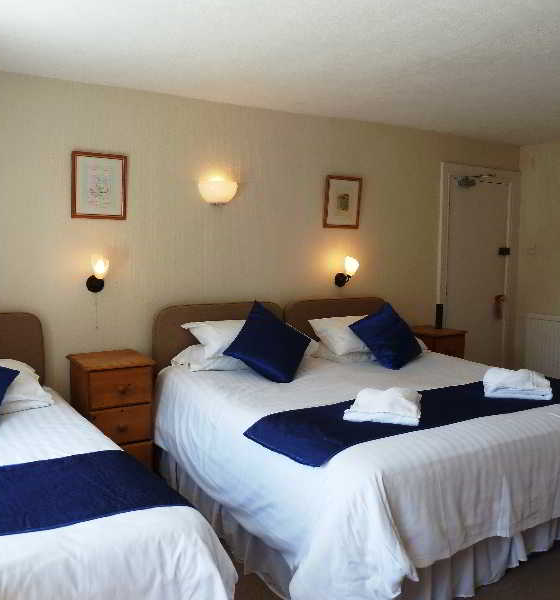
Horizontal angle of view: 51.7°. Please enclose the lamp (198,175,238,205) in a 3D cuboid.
[{"bbox_3d":[-0.383,-0.707,3.819,0.273,0.173,0.135,-2,5,-29],"label":"lamp"}]

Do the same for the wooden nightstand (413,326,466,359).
[{"bbox_3d":[1.208,0.593,4.607,0.380,0.705,0.430,-2,5,-29],"label":"wooden nightstand"}]

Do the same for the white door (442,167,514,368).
[{"bbox_3d":[1.742,-0.080,5.131,0.750,1.965,0.050,-2,5,-29],"label":"white door"}]

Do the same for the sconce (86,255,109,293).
[{"bbox_3d":[-1.080,-0.155,3.443,0.106,0.235,0.200,-2,5,-29],"label":"sconce"}]

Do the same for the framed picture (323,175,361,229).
[{"bbox_3d":[0.480,-0.734,4.355,0.320,0.388,0.023,-2,5,-29],"label":"framed picture"}]

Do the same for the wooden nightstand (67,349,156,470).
[{"bbox_3d":[-0.996,0.683,3.389,0.390,0.687,0.455,-2,5,-29],"label":"wooden nightstand"}]

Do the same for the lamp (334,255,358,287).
[{"bbox_3d":[0.510,-0.211,4.312,0.106,0.235,0.200,-2,5,-29],"label":"lamp"}]

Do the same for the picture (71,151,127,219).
[{"bbox_3d":[-1.088,-0.684,3.497,0.323,0.388,0.023,-2,5,-29],"label":"picture"}]

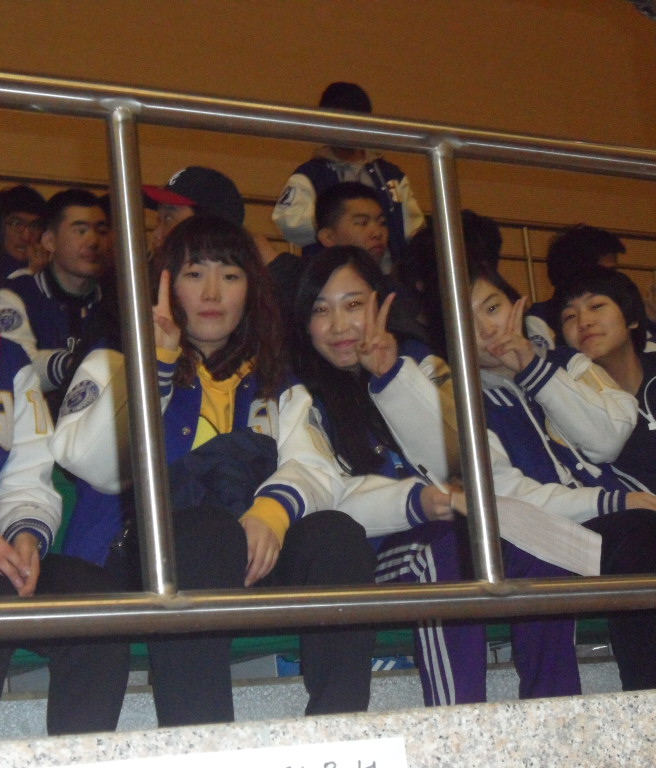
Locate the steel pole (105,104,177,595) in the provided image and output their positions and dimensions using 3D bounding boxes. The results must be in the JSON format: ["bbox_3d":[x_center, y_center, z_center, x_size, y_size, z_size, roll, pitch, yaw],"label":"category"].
[{"bbox_3d":[-0.208,-0.038,2.000,0.037,0.565,0.037,2,-14,-32],"label":"steel pole"}]

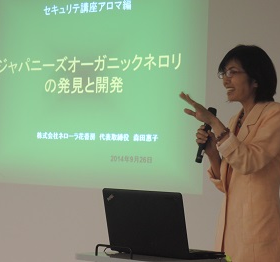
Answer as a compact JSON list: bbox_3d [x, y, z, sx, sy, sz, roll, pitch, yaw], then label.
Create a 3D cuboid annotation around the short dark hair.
[{"bbox_3d":[0.428,-0.228,4.220,0.232,0.228,0.190,-3,2,-25],"label":"short dark hair"}]

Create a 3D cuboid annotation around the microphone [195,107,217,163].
[{"bbox_3d":[0.260,0.018,4.170,0.037,0.235,0.037,17,-6,-25],"label":"microphone"}]

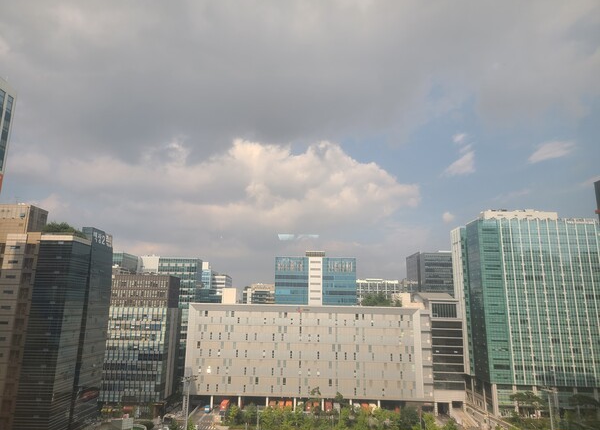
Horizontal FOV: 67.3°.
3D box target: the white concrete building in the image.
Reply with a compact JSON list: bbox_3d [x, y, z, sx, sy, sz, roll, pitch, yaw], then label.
[{"bbox_3d":[4.290,69.170,222.980,110.380,45.340,42.000,0,-13,4],"label":"white concrete building"}]

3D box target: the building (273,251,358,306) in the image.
[{"bbox_3d":[9.410,63.510,268.260,47.300,77.600,24.000,0,-13,3],"label":"building"}]

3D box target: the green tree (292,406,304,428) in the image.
[{"bbox_3d":[-0.500,75.920,170.700,4.520,7.740,4.520,0,-13,3],"label":"green tree"}]

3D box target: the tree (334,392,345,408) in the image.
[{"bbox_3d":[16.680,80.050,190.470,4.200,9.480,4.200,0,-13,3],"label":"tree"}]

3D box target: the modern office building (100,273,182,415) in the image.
[{"bbox_3d":[-68.810,55.630,195.530,25.240,56.430,15.000,0,-13,3],"label":"modern office building"}]

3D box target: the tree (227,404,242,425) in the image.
[{"bbox_3d":[-24.830,76.160,172.090,6.080,7.100,6.080,0,-13,3],"label":"tree"}]

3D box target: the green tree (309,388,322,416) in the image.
[{"bbox_3d":[6.450,77.330,186.000,5.730,12.350,5.730,0,-13,3],"label":"green tree"}]

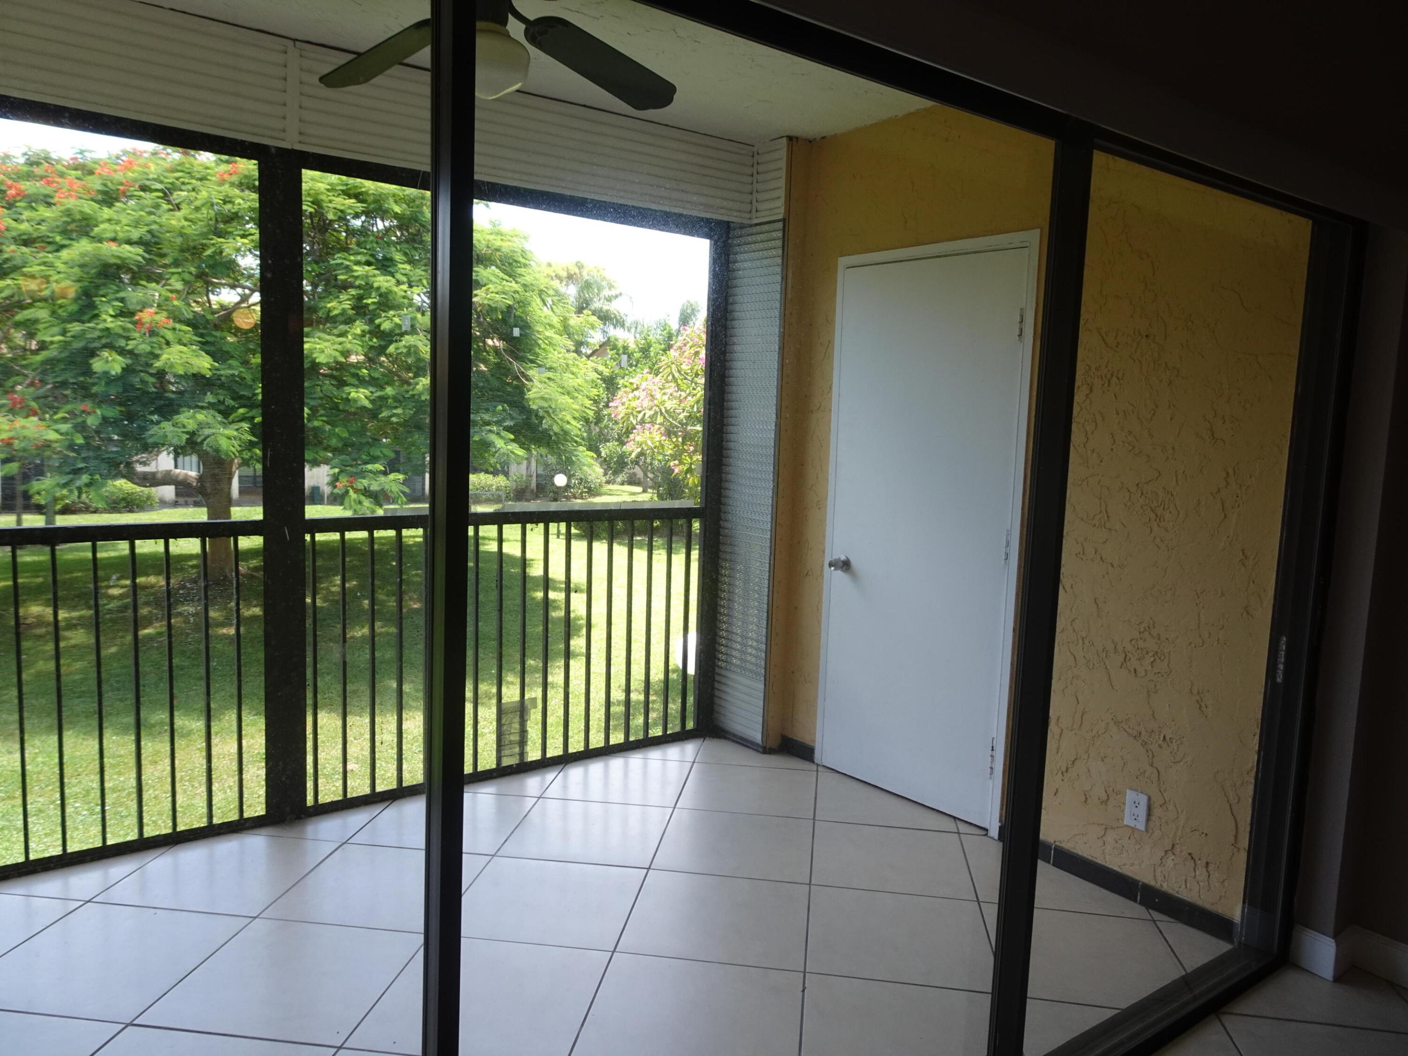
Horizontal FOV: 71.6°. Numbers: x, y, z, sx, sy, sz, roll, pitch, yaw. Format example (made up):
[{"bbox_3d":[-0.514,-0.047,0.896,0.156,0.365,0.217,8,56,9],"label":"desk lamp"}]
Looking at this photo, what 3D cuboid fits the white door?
[{"bbox_3d":[0.790,0.027,3.664,0.050,2.050,0.853,-4,9,-38],"label":"white door"}]

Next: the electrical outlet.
[{"bbox_3d":[1.335,0.871,3.011,0.010,0.115,0.070,-4,9,-38],"label":"electrical outlet"}]

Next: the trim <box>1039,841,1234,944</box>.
[{"bbox_3d":[1.305,1.117,3.076,0.015,0.075,0.721,-4,9,-38],"label":"trim"}]

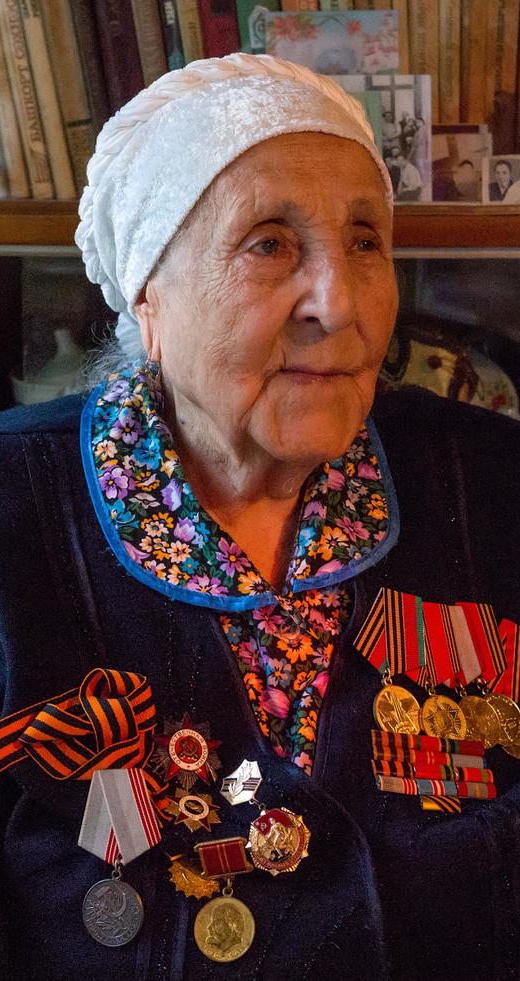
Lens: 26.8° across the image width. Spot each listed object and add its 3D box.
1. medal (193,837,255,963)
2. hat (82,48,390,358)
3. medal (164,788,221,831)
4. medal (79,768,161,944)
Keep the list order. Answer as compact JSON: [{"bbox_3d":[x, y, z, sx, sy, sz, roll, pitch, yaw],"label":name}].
[{"bbox_3d":[-0.018,0.206,0.548,0.034,0.062,0.006,2,-6,-23],"label":"medal"},{"bbox_3d":[-0.016,-0.172,0.675,0.175,0.175,0.215,-5,10,-30],"label":"hat"},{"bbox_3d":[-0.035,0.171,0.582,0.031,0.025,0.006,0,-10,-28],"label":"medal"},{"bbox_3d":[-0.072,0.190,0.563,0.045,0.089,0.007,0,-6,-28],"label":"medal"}]

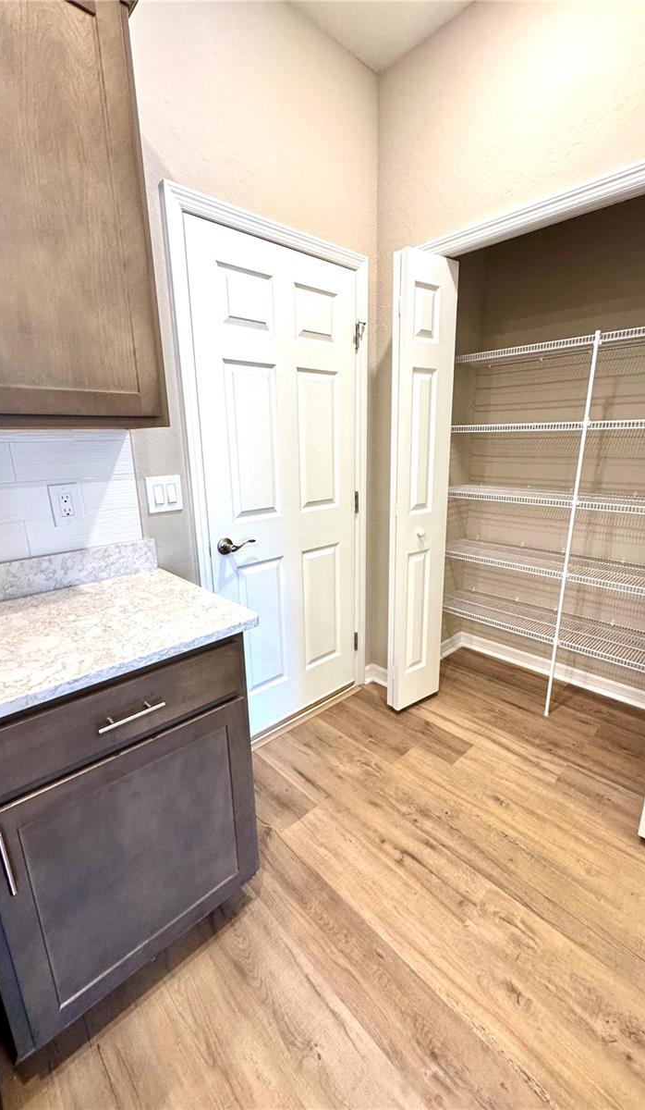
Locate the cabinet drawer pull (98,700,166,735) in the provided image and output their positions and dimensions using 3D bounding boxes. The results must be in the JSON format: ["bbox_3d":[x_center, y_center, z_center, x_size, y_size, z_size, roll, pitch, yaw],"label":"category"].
[{"bbox_3d":[-0.399,0.334,0.941,0.137,0.012,0.038,-14,20,-41],"label":"cabinet drawer pull"}]

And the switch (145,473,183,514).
[{"bbox_3d":[-0.548,-0.211,1.562,0.124,0.125,0.010,-14,20,-41],"label":"switch"}]

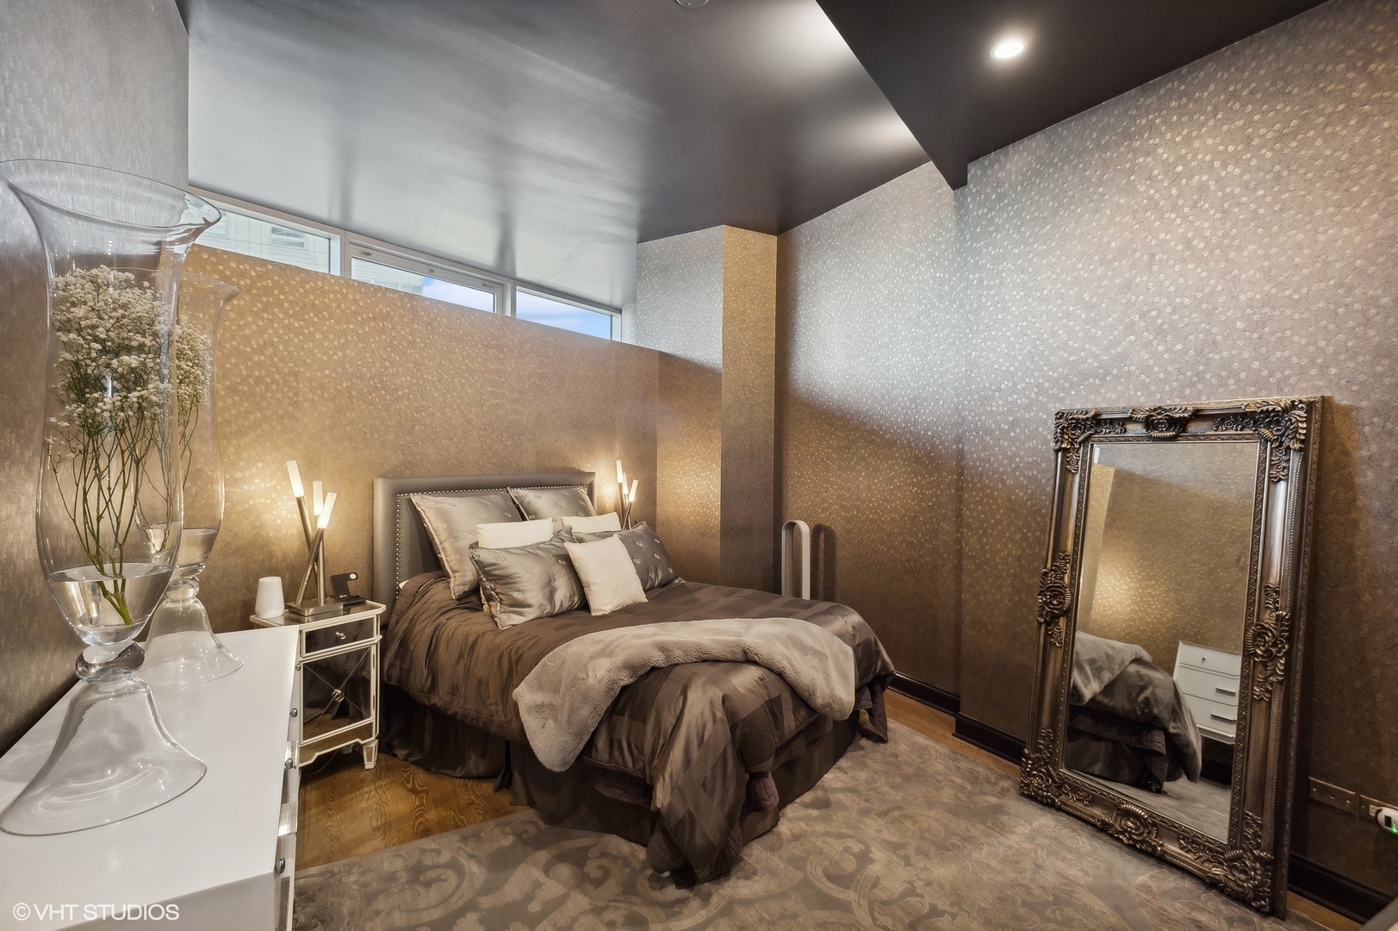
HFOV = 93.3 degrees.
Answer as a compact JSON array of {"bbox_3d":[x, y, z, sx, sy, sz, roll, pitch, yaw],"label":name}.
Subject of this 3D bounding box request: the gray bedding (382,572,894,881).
[{"bbox_3d":[-0.281,1.016,3.405,2.056,0.797,1.758,1,1,33],"label":"gray bedding"}]

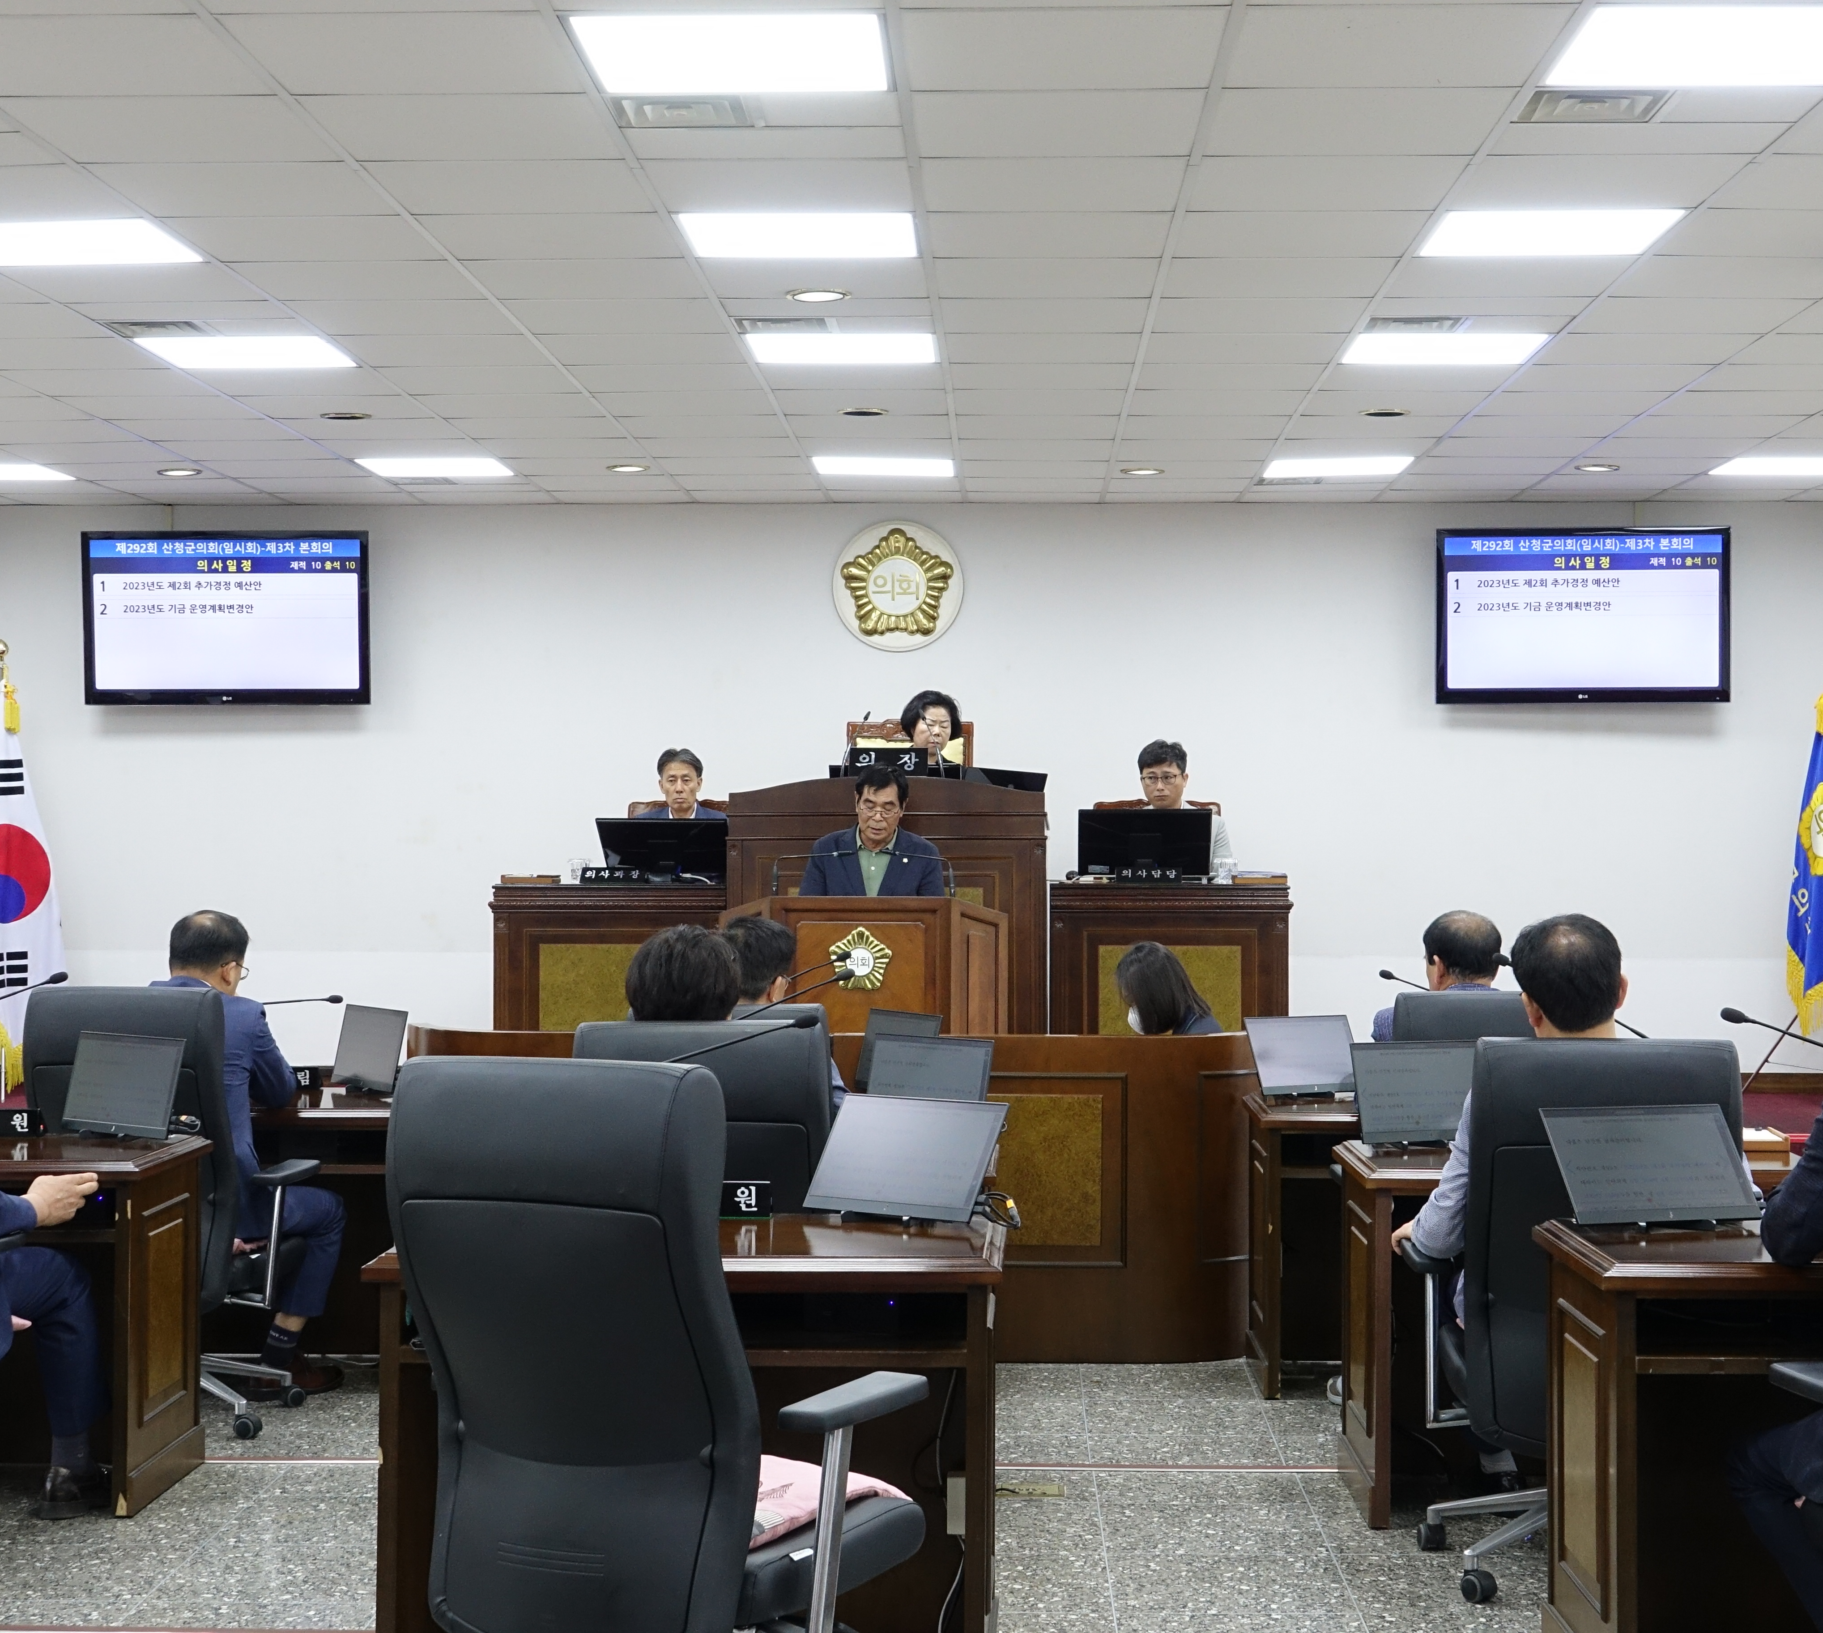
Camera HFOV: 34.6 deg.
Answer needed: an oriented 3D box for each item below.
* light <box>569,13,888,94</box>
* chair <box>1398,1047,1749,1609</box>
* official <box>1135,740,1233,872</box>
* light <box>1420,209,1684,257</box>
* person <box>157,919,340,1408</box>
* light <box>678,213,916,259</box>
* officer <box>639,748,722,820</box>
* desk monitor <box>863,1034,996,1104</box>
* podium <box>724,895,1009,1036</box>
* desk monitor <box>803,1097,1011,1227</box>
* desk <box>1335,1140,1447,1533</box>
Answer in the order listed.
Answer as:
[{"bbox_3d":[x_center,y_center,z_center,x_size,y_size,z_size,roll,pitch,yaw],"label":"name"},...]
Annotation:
[{"bbox_3d":[-0.334,-1.469,5.571,0.600,0.050,0.600,0,0,2],"label":"light"},{"bbox_3d":[1.280,0.930,5.630,0.650,1.070,0.660,0,0,-4],"label":"chair"},{"bbox_3d":[1.082,0.331,12.049,0.520,1.280,0.720,0,0,2],"label":"official"},{"bbox_3d":[1.575,-1.462,7.247,0.600,0.050,0.600,0,0,2],"label":"light"},{"bbox_3d":[-1.710,0.880,7.370,0.550,1.280,0.880,0,0,22],"label":"person"},{"bbox_3d":[-0.276,-1.467,7.300,0.600,0.050,0.600,0,0,2],"label":"light"},{"bbox_3d":[-0.944,0.366,12.049,0.520,1.280,0.720,0,0,2],"label":"officer"},{"bbox_3d":[0.046,0.611,6.607,0.350,0.238,0.080,0,-8,40],"label":"desk monitor"},{"bbox_3d":[-0.147,0.884,9.160,0.910,1.240,0.500,0,0,2],"label":"podium"},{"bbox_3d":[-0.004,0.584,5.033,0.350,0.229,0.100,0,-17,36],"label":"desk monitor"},{"bbox_3d":[1.543,1.158,6.581,1.110,0.765,0.610,0,0,2],"label":"desk"}]

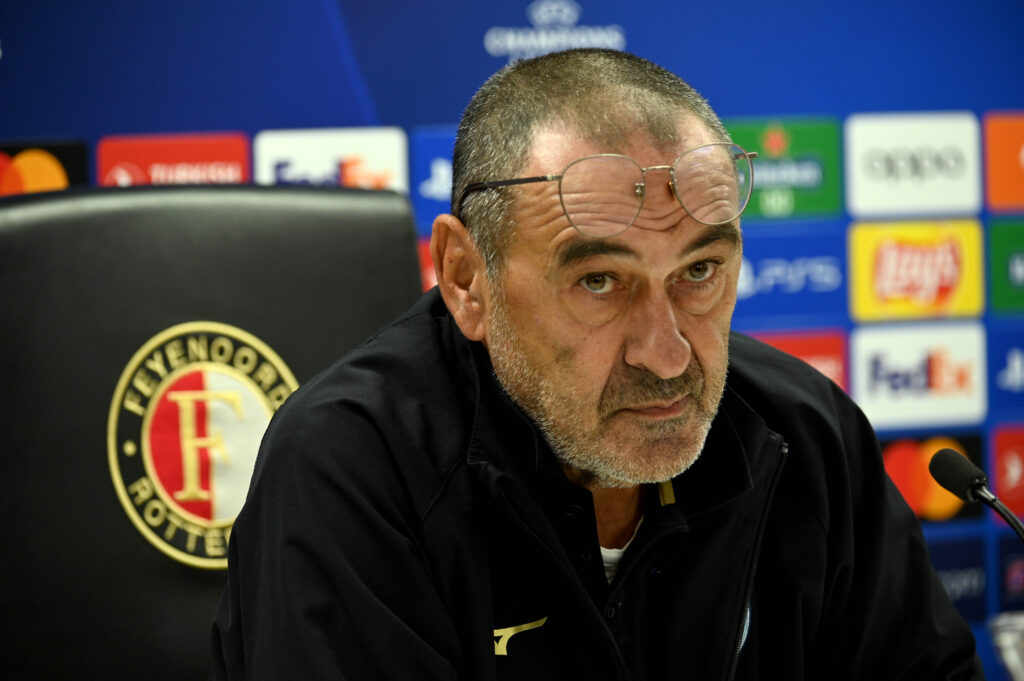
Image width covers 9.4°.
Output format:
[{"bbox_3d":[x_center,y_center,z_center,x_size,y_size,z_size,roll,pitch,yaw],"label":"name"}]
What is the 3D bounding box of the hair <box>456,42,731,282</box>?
[{"bbox_3d":[0.044,-0.095,3.630,0.162,0.160,0.178,-5,20,-26],"label":"hair"}]

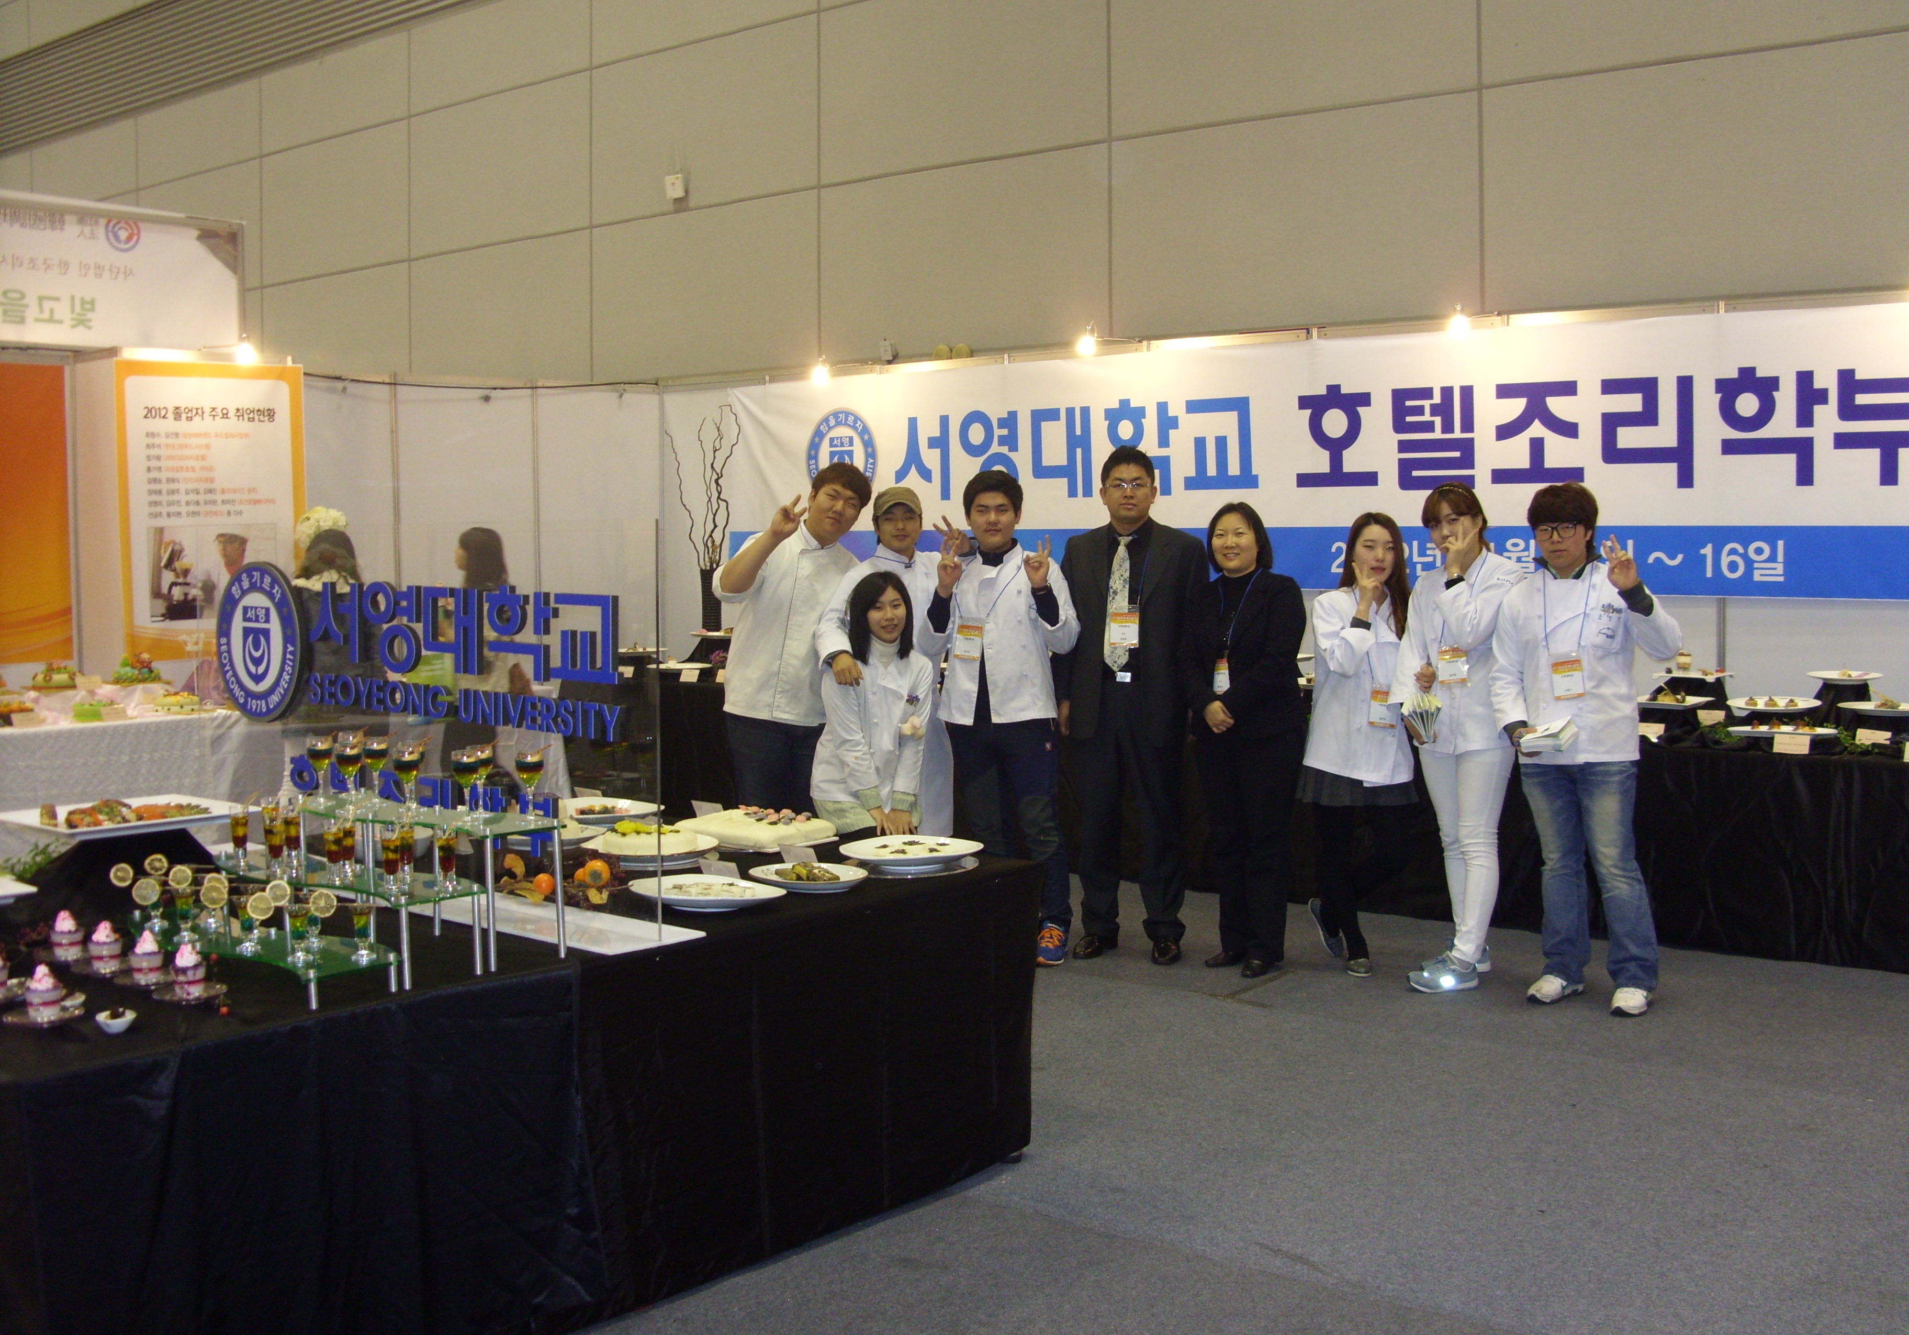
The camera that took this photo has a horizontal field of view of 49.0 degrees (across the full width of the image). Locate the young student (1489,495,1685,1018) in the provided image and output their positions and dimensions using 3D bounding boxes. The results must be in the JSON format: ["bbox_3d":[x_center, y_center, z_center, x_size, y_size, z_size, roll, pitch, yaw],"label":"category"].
[{"bbox_3d":[1.990,0.241,6.633,0.580,1.650,0.420,0,4,14],"label":"young student"}]

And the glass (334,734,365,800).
[{"bbox_3d":[-1.224,0.219,4.240,0.058,0.137,0.058,0,4,0],"label":"glass"}]

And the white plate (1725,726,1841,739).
[{"bbox_3d":[2.908,0.228,7.362,0.350,0.024,0.200,3,5,39],"label":"white plate"}]

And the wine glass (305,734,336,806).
[{"bbox_3d":[-1.270,0.203,4.190,0.057,0.138,0.057,3,5,39],"label":"wine glass"}]

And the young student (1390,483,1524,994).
[{"bbox_3d":[1.707,0.227,7.150,0.480,1.680,0.420,2,5,35],"label":"young student"}]

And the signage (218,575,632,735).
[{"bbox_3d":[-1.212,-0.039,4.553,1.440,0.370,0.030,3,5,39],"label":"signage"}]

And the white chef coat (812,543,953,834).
[{"bbox_3d":[-0.257,0.095,7.600,0.540,1.070,0.380,-1,4,-5],"label":"white chef coat"}]

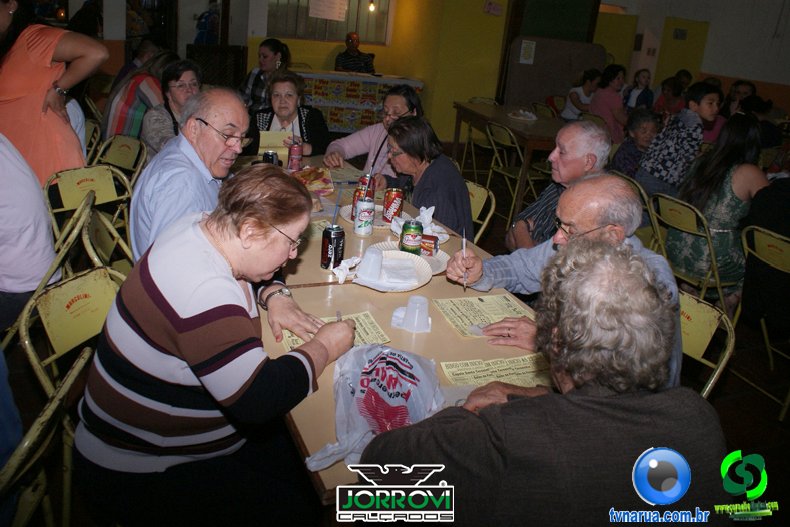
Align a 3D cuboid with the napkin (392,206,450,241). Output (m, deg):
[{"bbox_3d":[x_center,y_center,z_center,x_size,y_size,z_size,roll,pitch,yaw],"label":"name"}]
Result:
[{"bbox_3d":[0.090,-0.136,2.086,0.130,0.075,0.190,-2,23,-17],"label":"napkin"}]

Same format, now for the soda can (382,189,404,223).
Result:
[{"bbox_3d":[-0.004,-0.213,2.200,0.066,0.122,0.066,7,21,0],"label":"soda can"}]

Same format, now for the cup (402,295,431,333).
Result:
[{"bbox_3d":[0.054,0.119,1.420,0.065,0.073,0.065,5,21,0],"label":"cup"}]

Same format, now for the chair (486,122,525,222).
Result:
[{"bbox_3d":[1.040,-0.701,4.787,0.480,0.800,0.430,-3,23,-18],"label":"chair"}]

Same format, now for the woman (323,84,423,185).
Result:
[{"bbox_3d":[-0.133,-0.343,3.137,0.650,1.170,0.520,-8,25,-29],"label":"woman"}]

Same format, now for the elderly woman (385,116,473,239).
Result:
[{"bbox_3d":[0.024,-0.053,2.504,0.630,1.120,0.500,-5,24,-24],"label":"elderly woman"}]

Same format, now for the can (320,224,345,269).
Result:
[{"bbox_3d":[-0.182,-0.047,1.740,0.066,0.122,0.066,4,21,-2],"label":"can"}]

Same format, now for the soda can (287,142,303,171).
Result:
[{"bbox_3d":[-0.475,-0.508,2.849,0.066,0.122,0.066,7,21,0],"label":"soda can"}]

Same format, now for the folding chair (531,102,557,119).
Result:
[{"bbox_3d":[1.906,-1.549,7.348,0.460,0.785,0.410,-5,24,-28],"label":"folding chair"}]

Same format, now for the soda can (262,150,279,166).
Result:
[{"bbox_3d":[-0.547,-0.427,2.616,0.066,0.122,0.066,6,21,-2],"label":"soda can"}]

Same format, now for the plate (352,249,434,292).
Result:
[{"bbox_3d":[-0.002,0.022,1.726,0.235,0.030,0.240,5,27,-3],"label":"plate"}]

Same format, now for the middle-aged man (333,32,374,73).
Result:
[{"bbox_3d":[-0.519,-2.029,7.066,0.500,1.360,0.600,4,22,-3],"label":"middle-aged man"}]

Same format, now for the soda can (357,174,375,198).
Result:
[{"bbox_3d":[-0.113,-0.293,2.397,0.066,0.122,0.066,6,21,-2],"label":"soda can"}]

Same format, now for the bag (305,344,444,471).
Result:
[{"bbox_3d":[-0.019,0.234,1.090,0.230,0.090,0.310,5,21,0],"label":"bag"}]

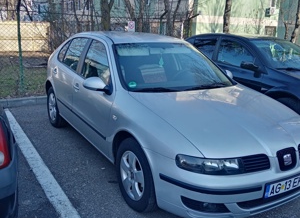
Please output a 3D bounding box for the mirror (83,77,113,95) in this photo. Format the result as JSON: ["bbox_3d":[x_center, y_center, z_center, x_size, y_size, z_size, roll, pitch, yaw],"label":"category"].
[{"bbox_3d":[-0.508,-0.228,2.884,0.220,0.150,0.160,-5,16,-24],"label":"mirror"}]

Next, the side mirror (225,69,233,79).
[{"bbox_3d":[0.969,-0.416,3.791,0.220,0.150,0.160,-10,19,-39],"label":"side mirror"}]

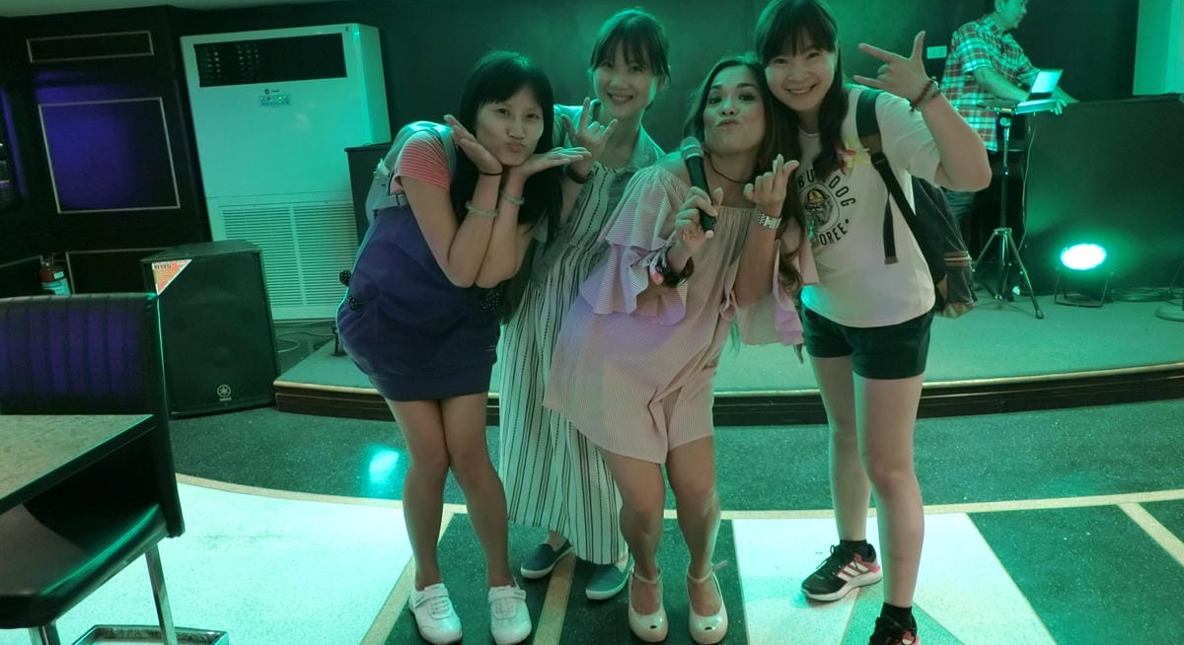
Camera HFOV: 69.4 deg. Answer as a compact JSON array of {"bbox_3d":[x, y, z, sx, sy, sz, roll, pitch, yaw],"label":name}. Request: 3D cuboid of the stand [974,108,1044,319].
[{"bbox_3d":[2.048,-0.572,4.277,0.500,1.002,0.520,2,14,26],"label":"stand"}]

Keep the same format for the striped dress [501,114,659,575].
[{"bbox_3d":[-0.018,0.041,2.133,0.450,1.170,0.380,0,13,18],"label":"striped dress"}]

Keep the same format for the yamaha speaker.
[{"bbox_3d":[-1.767,0.024,4.088,0.488,0.715,0.390,-6,13,-9],"label":"yamaha speaker"}]

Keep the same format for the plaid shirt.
[{"bbox_3d":[2.067,-1.249,4.456,0.420,0.680,0.500,4,14,30],"label":"plaid shirt"}]

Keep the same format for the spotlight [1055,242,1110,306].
[{"bbox_3d":[2.470,-0.248,4.297,0.270,0.307,0.240,4,15,33],"label":"spotlight"}]

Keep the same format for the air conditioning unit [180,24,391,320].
[{"bbox_3d":[-1.936,-0.958,5.728,1.170,1.860,0.360,-3,12,4],"label":"air conditioning unit"}]

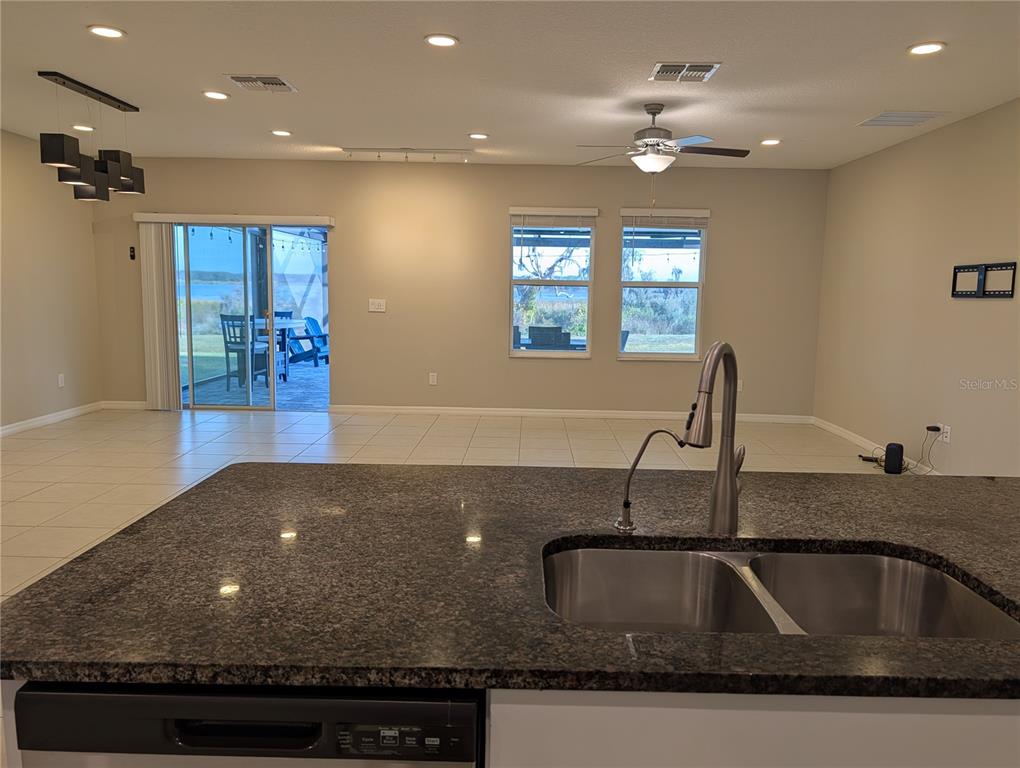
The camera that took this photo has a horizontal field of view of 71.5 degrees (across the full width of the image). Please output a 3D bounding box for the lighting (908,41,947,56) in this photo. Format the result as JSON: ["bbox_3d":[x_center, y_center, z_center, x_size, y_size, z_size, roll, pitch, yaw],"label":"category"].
[{"bbox_3d":[2.220,-1.781,3.766,0.195,0.030,0.195,1,7,1],"label":"lighting"}]

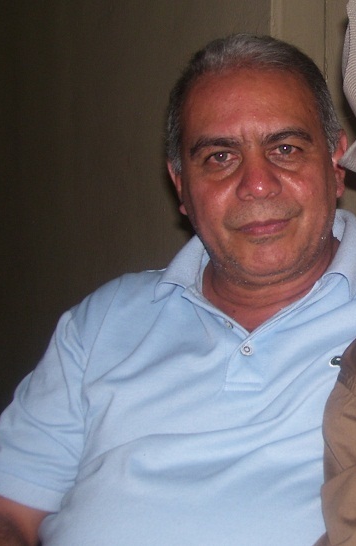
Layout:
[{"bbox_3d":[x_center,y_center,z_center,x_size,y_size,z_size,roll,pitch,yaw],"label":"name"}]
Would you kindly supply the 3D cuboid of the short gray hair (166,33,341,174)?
[{"bbox_3d":[0.080,-0.174,0.785,0.178,0.172,0.190,-6,7,7],"label":"short gray hair"}]

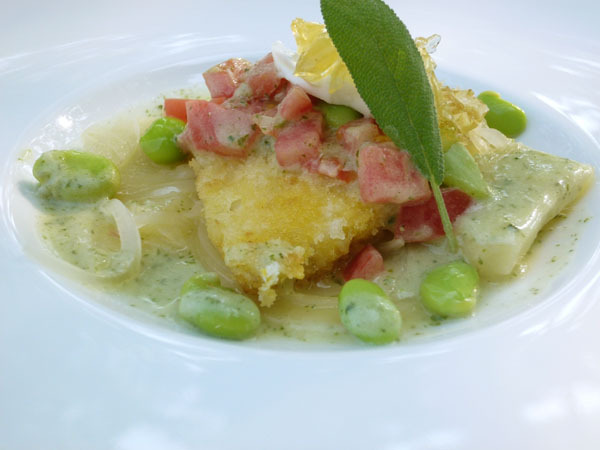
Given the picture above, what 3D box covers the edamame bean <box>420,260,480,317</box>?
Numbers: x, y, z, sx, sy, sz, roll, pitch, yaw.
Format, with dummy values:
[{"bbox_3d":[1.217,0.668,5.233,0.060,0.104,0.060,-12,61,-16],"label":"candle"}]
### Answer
[{"bbox_3d":[0.028,0.012,0.153,0.010,0.009,0.013,13,35,19],"label":"edamame bean"}]

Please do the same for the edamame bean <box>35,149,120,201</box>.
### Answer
[{"bbox_3d":[-0.049,-0.011,0.181,0.019,0.011,0.011,6,33,8],"label":"edamame bean"}]

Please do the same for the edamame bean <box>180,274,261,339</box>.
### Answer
[{"bbox_3d":[-0.014,0.015,0.148,0.017,0.009,0.011,23,39,30],"label":"edamame bean"}]

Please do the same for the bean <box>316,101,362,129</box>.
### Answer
[{"bbox_3d":[0.008,-0.024,0.182,0.014,0.008,0.010,13,34,17],"label":"bean"}]

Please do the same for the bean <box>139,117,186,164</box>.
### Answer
[{"bbox_3d":[-0.031,-0.020,0.196,0.014,0.011,0.011,2,33,2],"label":"bean"}]

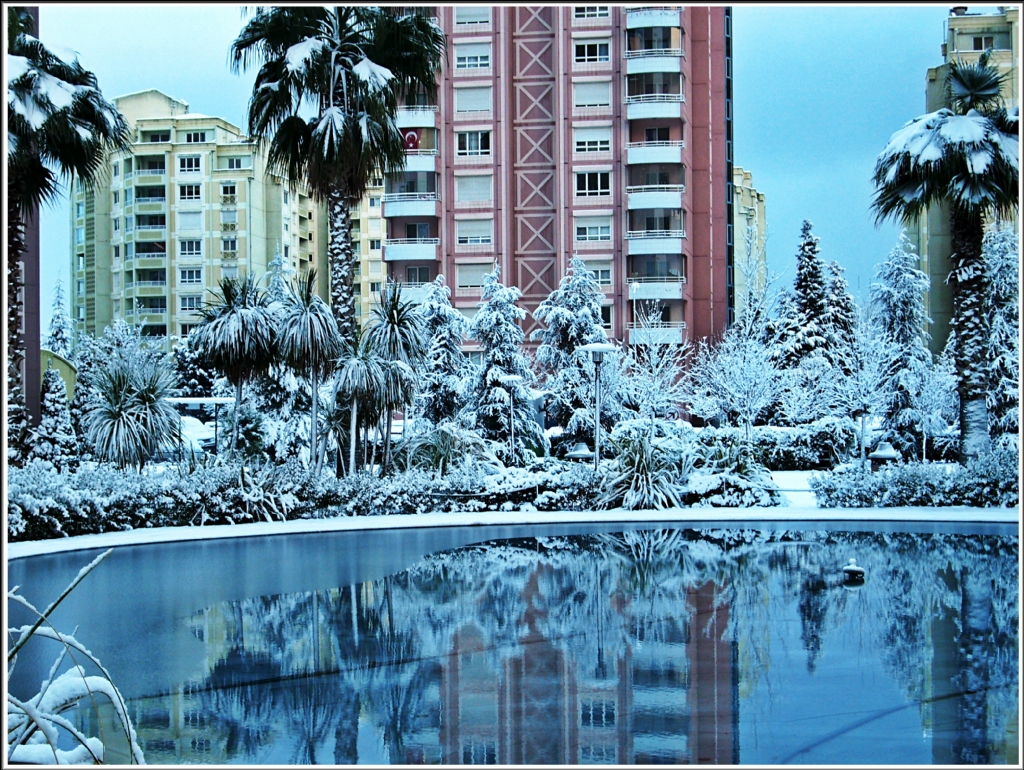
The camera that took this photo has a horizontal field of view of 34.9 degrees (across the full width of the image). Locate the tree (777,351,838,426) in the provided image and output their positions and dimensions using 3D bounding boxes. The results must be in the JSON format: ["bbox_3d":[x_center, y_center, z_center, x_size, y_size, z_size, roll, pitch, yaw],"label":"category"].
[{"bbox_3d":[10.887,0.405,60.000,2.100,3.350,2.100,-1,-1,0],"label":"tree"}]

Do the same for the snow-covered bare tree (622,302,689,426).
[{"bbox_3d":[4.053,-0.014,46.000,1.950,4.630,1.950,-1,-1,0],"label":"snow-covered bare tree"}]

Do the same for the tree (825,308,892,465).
[{"bbox_3d":[9.908,0.071,46.300,1.950,4.720,1.950,-1,-1,0],"label":"tree"}]

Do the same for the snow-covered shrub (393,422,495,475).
[{"bbox_3d":[-1.401,1.474,34.300,2.200,1.410,2.000,-1,-1,0],"label":"snow-covered shrub"}]

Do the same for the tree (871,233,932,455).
[{"bbox_3d":[14.567,-1.428,60.905,2.400,8.650,2.400,0,-1,0],"label":"tree"}]

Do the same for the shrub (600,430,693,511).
[{"bbox_3d":[2.577,1.648,31.200,1.720,1.510,1.650,-1,-1,0],"label":"shrub"}]

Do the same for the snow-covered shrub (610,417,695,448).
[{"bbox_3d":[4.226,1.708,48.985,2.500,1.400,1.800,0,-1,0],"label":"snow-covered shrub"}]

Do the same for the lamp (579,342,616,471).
[{"bbox_3d":[1.688,0.669,31.968,0.770,2.950,0.770,0,-1,0],"label":"lamp"}]

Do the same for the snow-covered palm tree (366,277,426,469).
[{"bbox_3d":[-2.200,0.073,30.755,1.200,4.100,1.200,0,-1,0],"label":"snow-covered palm tree"}]

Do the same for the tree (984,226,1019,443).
[{"bbox_3d":[17.969,-1.535,59.904,2.400,8.760,2.400,0,-1,0],"label":"tree"}]

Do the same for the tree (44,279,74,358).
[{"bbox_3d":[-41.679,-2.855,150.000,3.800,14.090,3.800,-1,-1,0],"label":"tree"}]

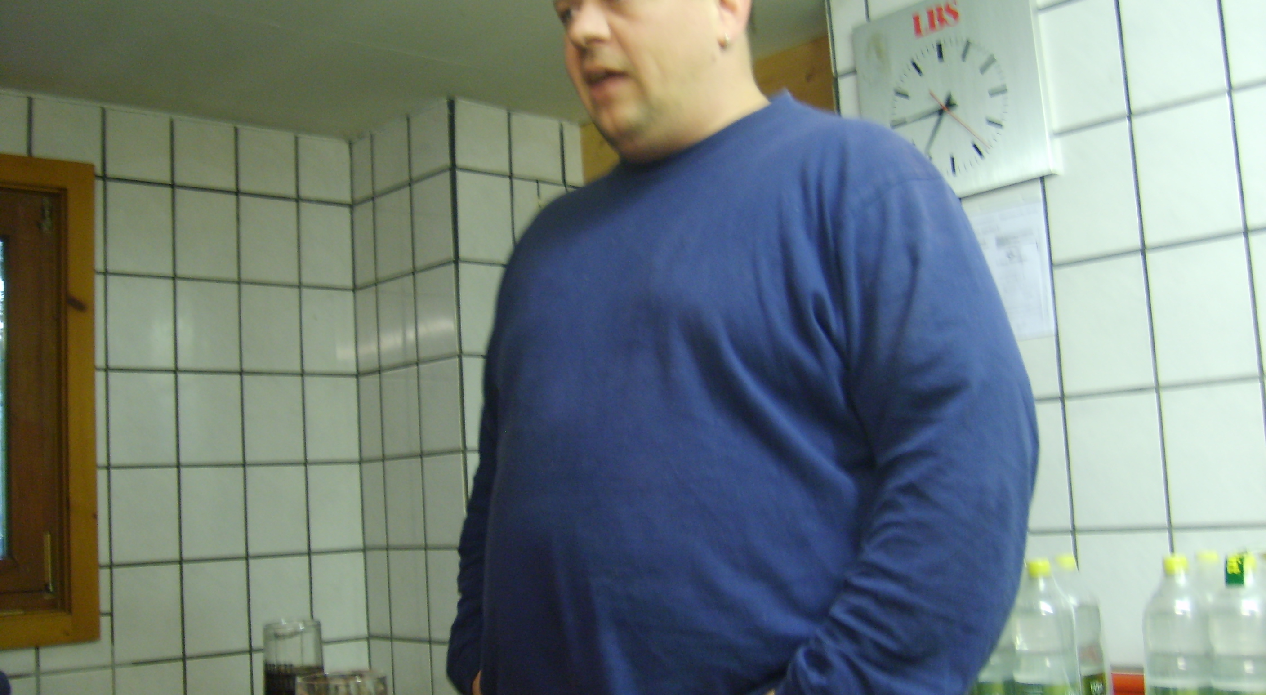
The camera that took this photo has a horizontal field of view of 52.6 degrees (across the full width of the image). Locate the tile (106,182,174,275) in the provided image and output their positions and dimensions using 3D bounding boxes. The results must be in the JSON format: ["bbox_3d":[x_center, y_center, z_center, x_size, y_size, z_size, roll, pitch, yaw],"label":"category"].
[{"bbox_3d":[-1.040,-0.247,2.700,0.145,0.198,0.010,2,-9,-44],"label":"tile"}]

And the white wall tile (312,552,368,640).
[{"bbox_3d":[-0.676,0.568,2.929,0.139,0.200,0.010,2,-8,-42],"label":"white wall tile"}]

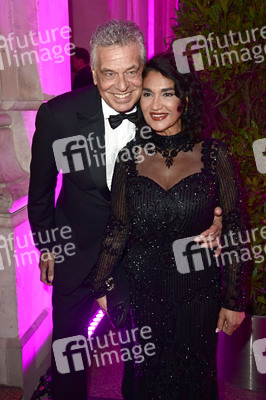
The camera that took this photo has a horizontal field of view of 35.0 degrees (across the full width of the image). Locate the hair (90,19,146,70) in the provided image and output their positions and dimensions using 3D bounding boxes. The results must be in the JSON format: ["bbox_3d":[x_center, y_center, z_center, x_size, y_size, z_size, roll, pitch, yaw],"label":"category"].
[{"bbox_3d":[-0.050,-0.500,1.400,0.185,0.180,0.205,-6,19,-4],"label":"hair"}]

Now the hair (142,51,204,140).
[{"bbox_3d":[0.125,-0.318,1.345,0.205,0.275,0.215,2,13,17],"label":"hair"}]

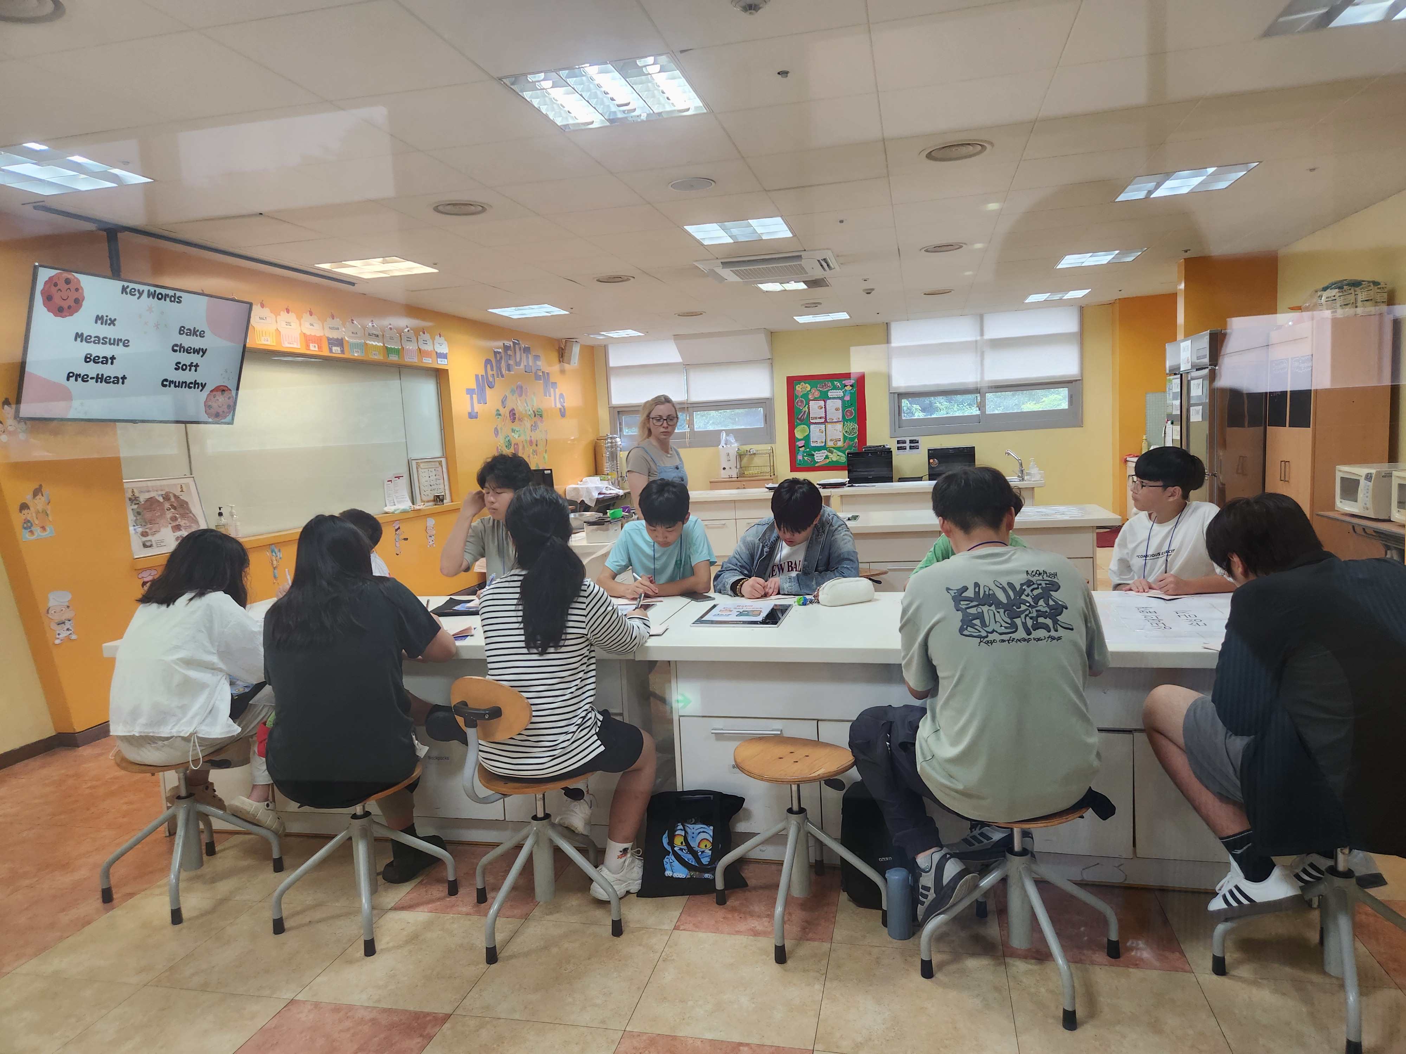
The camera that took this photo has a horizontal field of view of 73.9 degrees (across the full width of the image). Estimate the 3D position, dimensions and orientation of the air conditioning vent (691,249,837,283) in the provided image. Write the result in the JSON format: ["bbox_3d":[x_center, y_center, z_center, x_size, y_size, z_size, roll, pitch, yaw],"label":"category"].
[{"bbox_3d":[0.506,-1.898,6.834,0.950,0.080,0.950,-2,6,13],"label":"air conditioning vent"}]

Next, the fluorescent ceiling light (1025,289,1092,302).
[{"bbox_3d":[3.631,-2.384,9.562,0.600,0.060,0.600,-2,6,13],"label":"fluorescent ceiling light"}]

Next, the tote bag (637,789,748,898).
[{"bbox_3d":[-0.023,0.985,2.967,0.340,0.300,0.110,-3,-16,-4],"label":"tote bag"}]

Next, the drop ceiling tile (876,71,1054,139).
[{"bbox_3d":[0.988,-1.607,3.559,0.600,0.020,0.600,-2,6,13],"label":"drop ceiling tile"}]

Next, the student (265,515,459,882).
[{"bbox_3d":[-1.011,0.563,2.882,0.550,1.210,0.640,0,7,26],"label":"student"}]

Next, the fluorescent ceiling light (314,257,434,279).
[{"bbox_3d":[-2.114,-1.717,6.127,0.600,0.070,0.600,-2,6,13],"label":"fluorescent ceiling light"}]

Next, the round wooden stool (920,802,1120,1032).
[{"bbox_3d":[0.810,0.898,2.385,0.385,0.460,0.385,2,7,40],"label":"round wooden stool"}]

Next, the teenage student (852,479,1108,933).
[{"bbox_3d":[0.691,0.452,2.443,0.620,1.220,0.680,-2,6,5],"label":"teenage student"}]

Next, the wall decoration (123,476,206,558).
[{"bbox_3d":[-3.042,-0.069,5.248,0.025,0.430,0.590,-15,3,14],"label":"wall decoration"}]

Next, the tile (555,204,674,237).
[{"bbox_3d":[-0.496,-1.689,5.135,0.600,0.015,0.600,-2,6,13],"label":"tile"}]

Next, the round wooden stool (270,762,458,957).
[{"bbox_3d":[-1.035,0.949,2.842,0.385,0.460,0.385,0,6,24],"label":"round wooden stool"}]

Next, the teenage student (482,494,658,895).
[{"bbox_3d":[-0.387,0.506,2.835,0.480,1.270,0.700,1,7,31],"label":"teenage student"}]

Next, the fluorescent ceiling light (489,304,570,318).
[{"bbox_3d":[-1.573,-1.965,8.435,0.600,0.060,0.600,-2,6,13],"label":"fluorescent ceiling light"}]

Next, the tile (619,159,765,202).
[{"bbox_3d":[-0.044,-1.639,4.419,0.600,0.020,0.600,-2,6,13],"label":"tile"}]

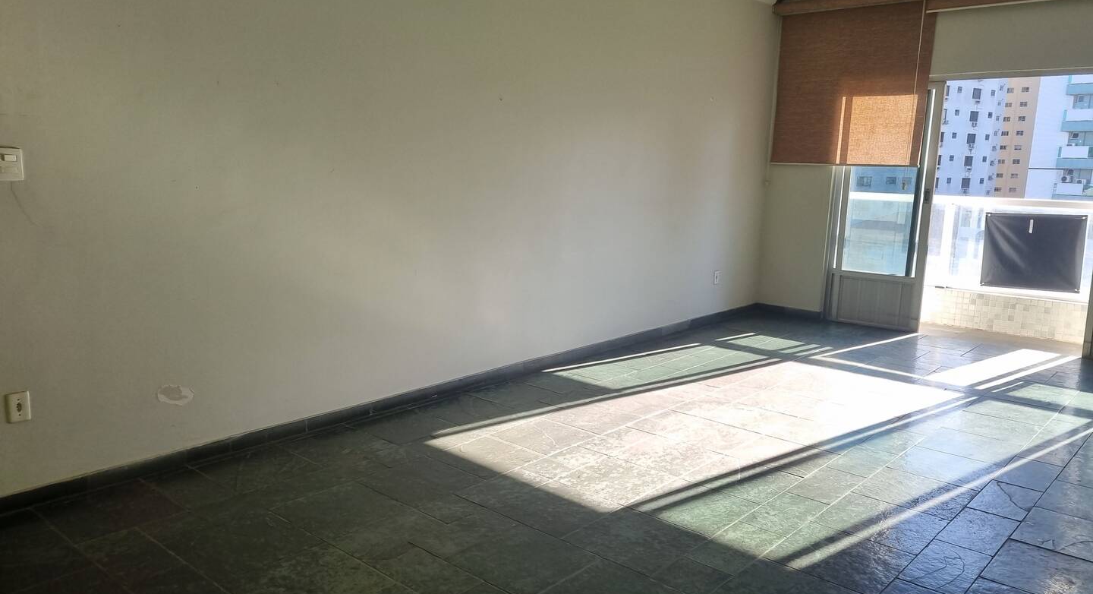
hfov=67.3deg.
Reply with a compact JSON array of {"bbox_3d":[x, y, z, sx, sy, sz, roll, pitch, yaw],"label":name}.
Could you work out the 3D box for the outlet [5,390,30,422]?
[{"bbox_3d":[-1.940,0.409,3.023,0.012,0.110,0.075,9,12,41],"label":"outlet"}]

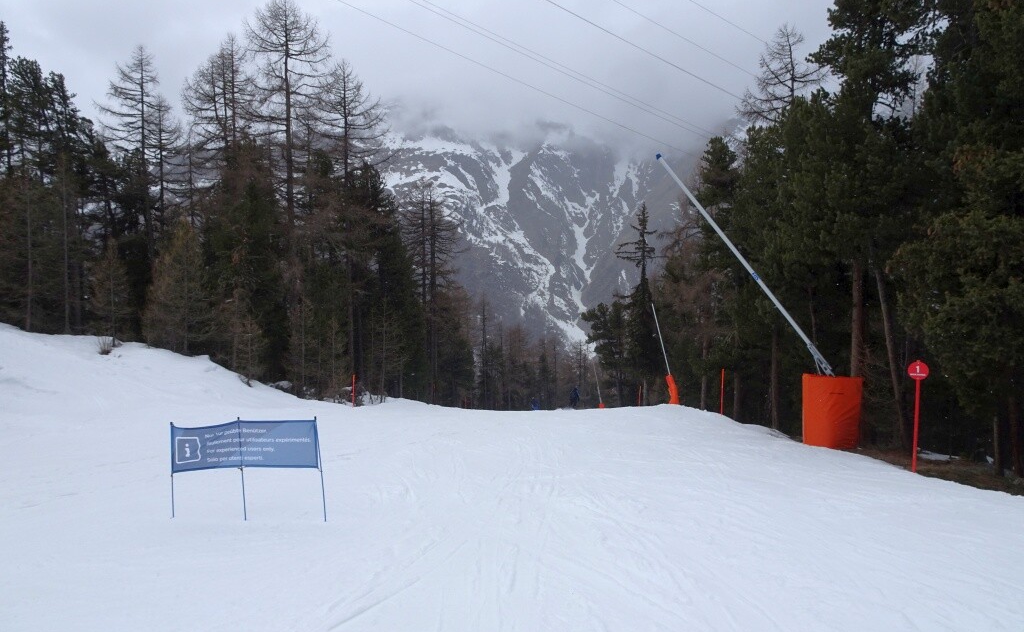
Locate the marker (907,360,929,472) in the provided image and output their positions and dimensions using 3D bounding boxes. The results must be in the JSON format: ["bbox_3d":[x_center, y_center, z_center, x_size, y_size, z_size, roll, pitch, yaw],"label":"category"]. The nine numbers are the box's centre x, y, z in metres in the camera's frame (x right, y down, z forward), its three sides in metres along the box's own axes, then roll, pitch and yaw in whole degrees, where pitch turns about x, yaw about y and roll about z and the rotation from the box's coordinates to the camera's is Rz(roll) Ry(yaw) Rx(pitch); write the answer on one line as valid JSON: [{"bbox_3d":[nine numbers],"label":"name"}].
[{"bbox_3d":[7.653,1.897,13.400,0.400,2.110,0.080,0,3,18],"label":"marker"}]

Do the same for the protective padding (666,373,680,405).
[{"bbox_3d":[10.805,4.951,47.500,0.850,2.100,0.800,1,3,24],"label":"protective padding"}]

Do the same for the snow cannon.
[{"bbox_3d":[6.084,-0.406,17.662,4.935,7.532,1.467,0,3,17],"label":"snow cannon"}]

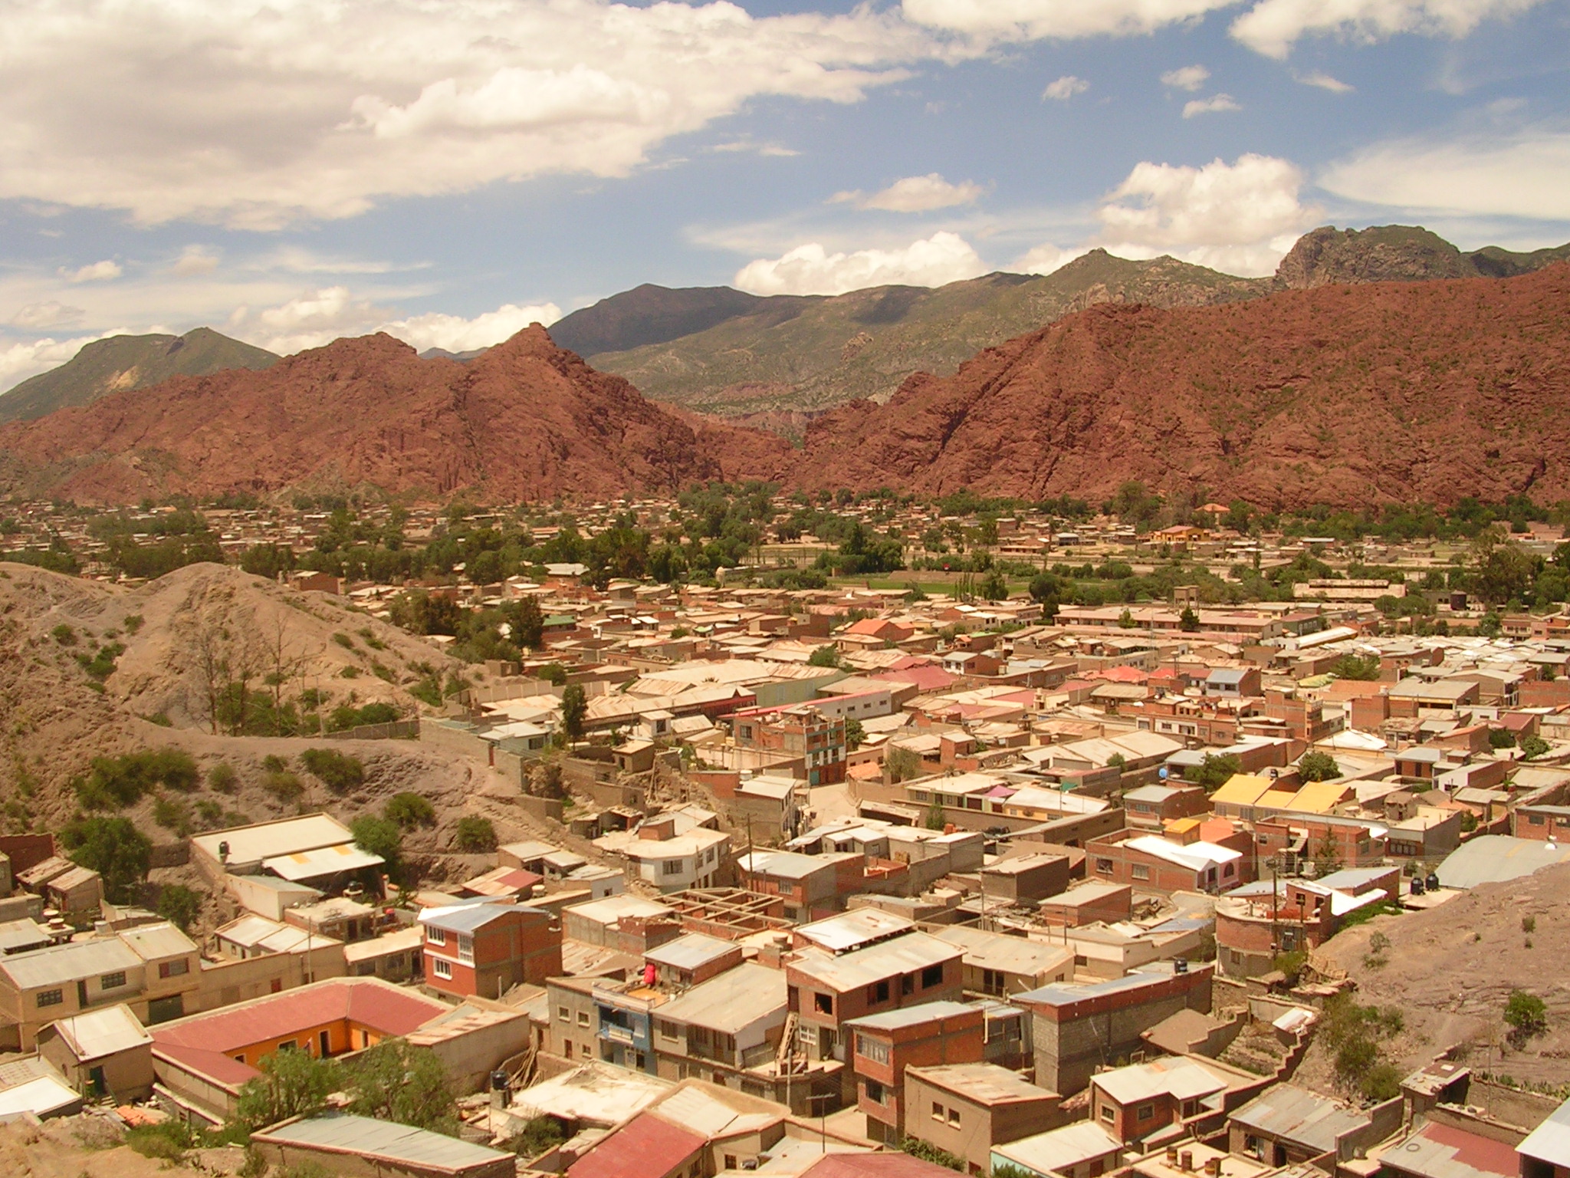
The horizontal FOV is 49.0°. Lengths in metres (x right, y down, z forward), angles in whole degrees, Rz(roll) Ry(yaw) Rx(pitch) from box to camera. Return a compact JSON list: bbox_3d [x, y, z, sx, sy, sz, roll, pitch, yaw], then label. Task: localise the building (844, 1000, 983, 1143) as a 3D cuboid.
[{"bbox_3d":[9.680,34.380,124.340,8.200,8.700,4.900,-5,7,-33],"label":"building"}]

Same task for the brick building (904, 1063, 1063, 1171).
[{"bbox_3d":[13.370,35.660,116.530,5.900,5.900,9.000,-5,7,-33],"label":"brick building"}]

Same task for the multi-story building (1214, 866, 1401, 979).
[{"bbox_3d":[42.973,27.550,142.633,10.100,8.100,13.000,3,6,43],"label":"multi-story building"}]

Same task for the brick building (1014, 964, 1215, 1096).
[{"bbox_3d":[26.360,34.140,136.470,16.400,6.900,4.500,-5,7,-33],"label":"brick building"}]

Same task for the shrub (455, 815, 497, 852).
[{"bbox_3d":[-35.890,28.360,199.730,4.600,3.900,4.300,-1,6,0],"label":"shrub"}]

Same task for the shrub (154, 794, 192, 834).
[{"bbox_3d":[-70.890,26.040,199.420,4.400,4.200,4.200,-1,6,0],"label":"shrub"}]

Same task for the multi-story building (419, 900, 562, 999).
[{"bbox_3d":[-26.125,31.626,153.875,7.700,7.700,10.000,3,6,43],"label":"multi-story building"}]

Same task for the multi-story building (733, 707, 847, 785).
[{"bbox_3d":[0.640,26.350,293.300,16.500,11.300,10.000,4,8,42],"label":"multi-story building"}]

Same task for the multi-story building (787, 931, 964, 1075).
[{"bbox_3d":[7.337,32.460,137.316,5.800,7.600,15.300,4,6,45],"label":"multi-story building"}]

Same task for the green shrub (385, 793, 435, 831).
[{"bbox_3d":[-42.133,24.990,193.466,5.400,4.000,5.000,-2,5,-13],"label":"green shrub"}]

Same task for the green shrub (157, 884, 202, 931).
[{"bbox_3d":[-58.233,30.621,165.801,4.100,4.300,4.000,-2,5,-20],"label":"green shrub"}]

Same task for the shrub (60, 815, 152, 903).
[{"bbox_3d":[-68.827,27.394,174.565,8.900,8.600,8.200,-3,5,-22],"label":"shrub"}]

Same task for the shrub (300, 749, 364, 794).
[{"bbox_3d":[-55.720,22.420,212.160,7.600,4.800,5.500,-1,6,0],"label":"shrub"}]

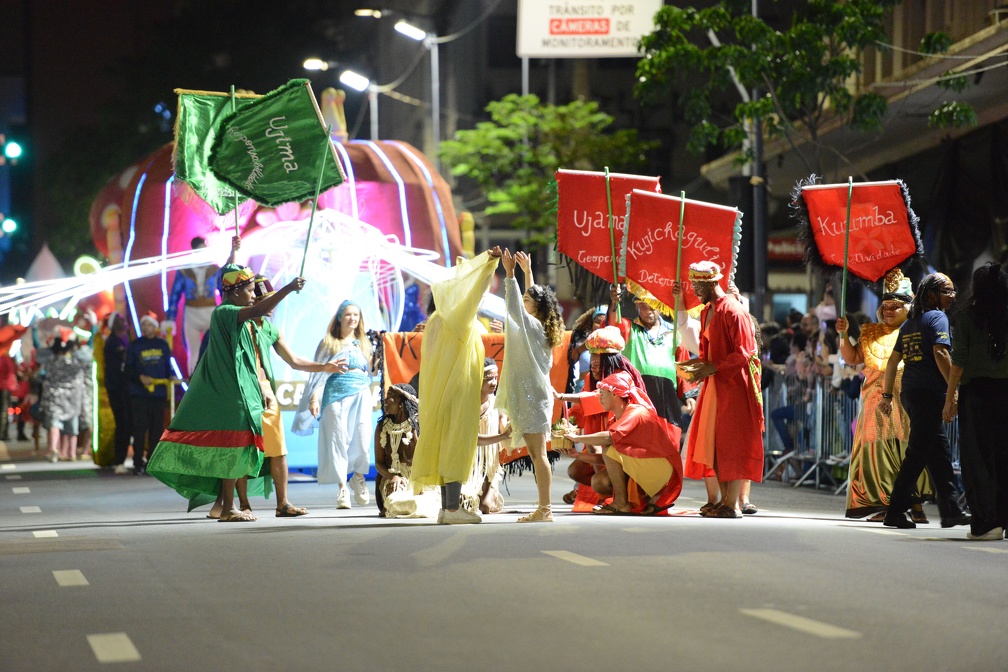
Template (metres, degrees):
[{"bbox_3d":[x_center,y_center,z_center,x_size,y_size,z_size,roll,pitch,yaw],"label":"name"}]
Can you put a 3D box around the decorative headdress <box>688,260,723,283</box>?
[{"bbox_3d":[1.429,-0.457,39.700,0.240,0.155,0.220,0,-1,0],"label":"decorative headdress"}]

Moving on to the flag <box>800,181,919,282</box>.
[{"bbox_3d":[2.495,-0.733,39.300,0.790,0.720,0.070,-6,-1,6],"label":"flag"}]

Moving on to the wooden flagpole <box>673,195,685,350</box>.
[{"bbox_3d":[1.280,-0.465,41.000,0.027,1.200,0.027,3,0,0],"label":"wooden flagpole"}]

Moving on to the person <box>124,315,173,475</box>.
[{"bbox_3d":[-3.936,0.648,62.000,0.540,1.750,0.380,0,-1,-6],"label":"person"}]

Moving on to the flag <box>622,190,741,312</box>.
[{"bbox_3d":[1.300,-0.626,41.000,0.840,0.870,0.070,5,-1,-3],"label":"flag"}]

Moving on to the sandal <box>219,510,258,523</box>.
[{"bbox_3d":[-1.875,1.270,39.400,0.265,0.085,0.100,0,-1,14],"label":"sandal"}]

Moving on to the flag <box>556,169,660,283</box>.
[{"bbox_3d":[0.797,-0.820,42.300,0.800,0.870,0.070,1,-1,-3],"label":"flag"}]

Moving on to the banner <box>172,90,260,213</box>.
[{"bbox_3d":[-2.030,-1.334,40.600,0.740,0.910,0.090,2,0,0],"label":"banner"}]

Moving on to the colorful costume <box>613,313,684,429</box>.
[{"bbox_3d":[1.146,0.359,43.200,0.620,1.080,0.380,0,0,0],"label":"colorful costume"}]

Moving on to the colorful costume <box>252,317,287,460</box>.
[{"bbox_3d":[-1.706,0.372,40.400,0.340,1.030,0.480,0,-1,20],"label":"colorful costume"}]

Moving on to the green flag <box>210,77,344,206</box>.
[{"bbox_3d":[-1.582,-1.344,39.100,0.860,0.780,0.100,-20,0,0],"label":"green flag"}]

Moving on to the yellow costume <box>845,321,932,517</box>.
[{"bbox_3d":[2.705,0.582,39.500,0.620,1.390,0.480,0,-1,7],"label":"yellow costume"}]

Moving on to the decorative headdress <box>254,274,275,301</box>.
[{"bbox_3d":[-1.748,-0.348,40.200,0.220,0.175,0.200,0,-1,0],"label":"decorative headdress"}]

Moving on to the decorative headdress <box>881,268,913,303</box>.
[{"bbox_3d":[2.762,-0.355,39.400,0.230,0.240,0.240,0,-1,13],"label":"decorative headdress"}]

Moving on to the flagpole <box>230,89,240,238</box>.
[{"bbox_3d":[-1.967,-1.237,41.000,0.027,1.200,0.027,-2,0,0],"label":"flagpole"}]

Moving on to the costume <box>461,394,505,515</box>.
[{"bbox_3d":[-0.159,0.858,41.400,0.420,0.910,0.450,0,0,-30],"label":"costume"}]

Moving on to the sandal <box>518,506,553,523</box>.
[{"bbox_3d":[0.219,1.240,38.900,0.238,0.110,0.095,0,-1,-9],"label":"sandal"}]

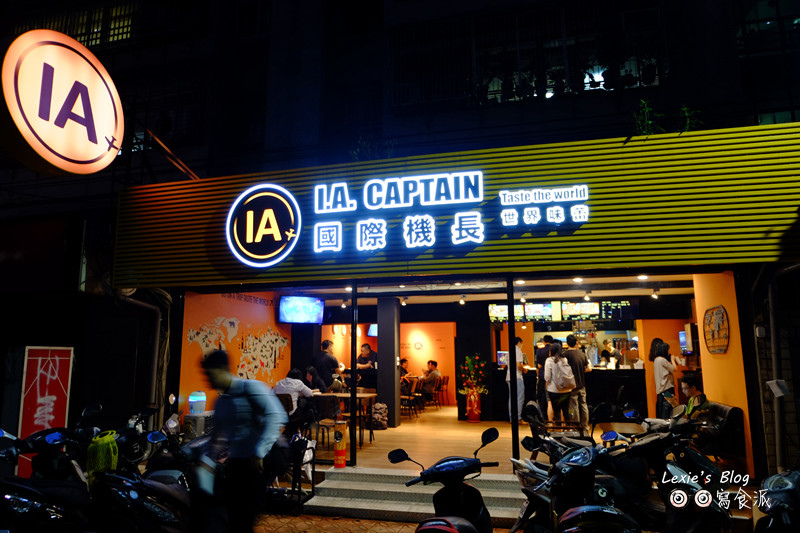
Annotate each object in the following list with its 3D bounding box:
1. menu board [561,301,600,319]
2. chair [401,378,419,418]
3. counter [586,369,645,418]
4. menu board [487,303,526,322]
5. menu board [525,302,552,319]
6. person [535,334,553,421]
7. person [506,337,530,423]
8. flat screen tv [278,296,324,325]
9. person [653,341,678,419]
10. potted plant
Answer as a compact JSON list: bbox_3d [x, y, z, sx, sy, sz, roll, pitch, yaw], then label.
[{"bbox_3d":[3.648,0.904,10.716,0.740,0.410,0.070,-2,-9,14],"label":"menu board"},{"bbox_3d":[0.088,2.845,11.600,0.500,0.860,0.430,-2,-9,14],"label":"chair"},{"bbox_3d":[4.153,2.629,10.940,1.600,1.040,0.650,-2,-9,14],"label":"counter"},{"bbox_3d":[2.201,0.976,11.074,0.730,0.410,0.070,-2,-9,14],"label":"menu board"},{"bbox_3d":[2.912,0.946,10.897,0.690,0.400,0.070,-2,-9,14],"label":"menu board"},{"bbox_3d":[2.900,2.242,10.555,0.500,1.710,0.340,-2,-9,14],"label":"person"},{"bbox_3d":[2.325,2.262,10.594,0.420,1.690,0.460,3,-9,-24],"label":"person"},{"bbox_3d":[-1.937,0.873,10.528,0.910,0.520,0.080,3,-2,-25],"label":"flat screen tv"},{"bbox_3d":[4.915,2.193,9.870,0.400,1.580,0.440,3,-9,-20],"label":"person"},{"bbox_3d":[1.493,2.473,10.827,0.600,1.350,0.570,-2,-9,14],"label":"potted plant"}]

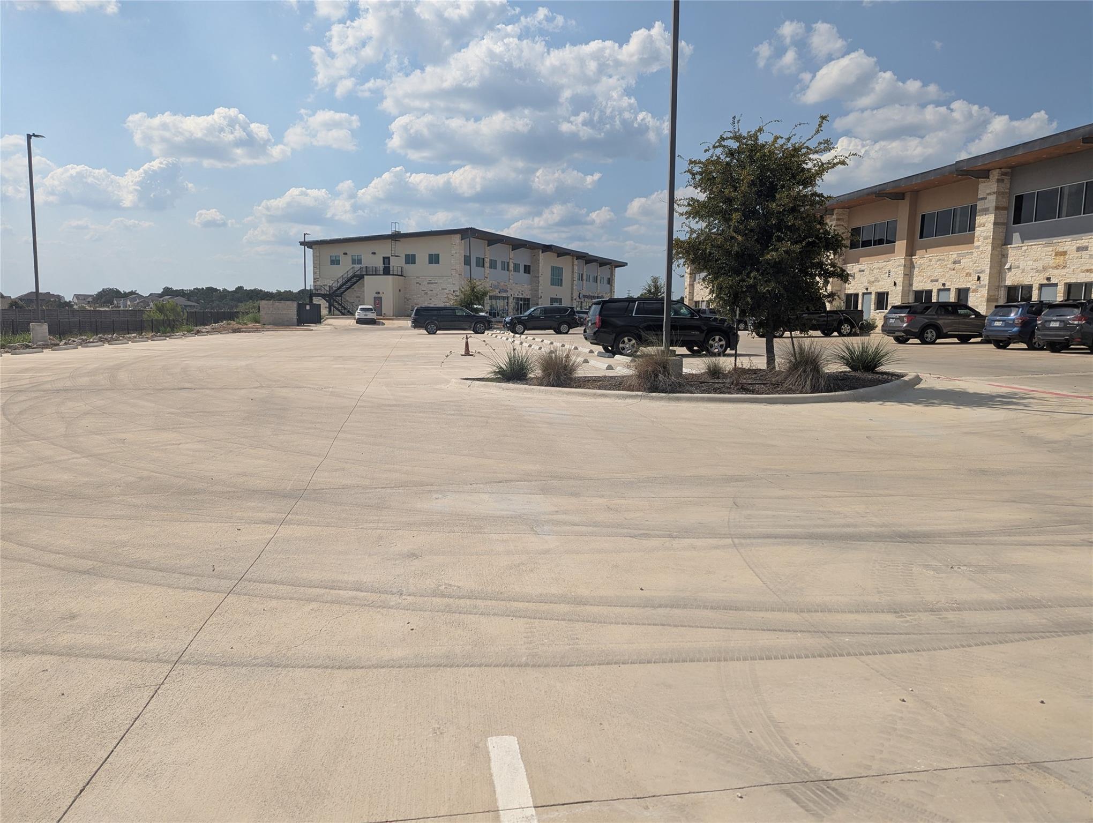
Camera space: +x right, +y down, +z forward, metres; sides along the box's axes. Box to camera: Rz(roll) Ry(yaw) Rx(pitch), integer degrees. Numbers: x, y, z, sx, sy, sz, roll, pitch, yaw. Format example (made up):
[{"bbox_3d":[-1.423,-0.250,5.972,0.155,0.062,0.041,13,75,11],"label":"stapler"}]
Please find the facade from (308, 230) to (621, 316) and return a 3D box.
[{"bbox_3d":[-8.187,-17.651,105.419,21.796,9.300,47.158,5,8,25],"label":"facade"}]

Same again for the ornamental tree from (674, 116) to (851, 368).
[{"bbox_3d":[4.155,-3.188,14.461,3.250,4.780,3.250,0,7,-10],"label":"ornamental tree"}]

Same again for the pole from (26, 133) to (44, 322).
[{"bbox_3d":[-20.798,-7.504,31.279,0.660,7.650,0.340,0,7,-10],"label":"pole"}]

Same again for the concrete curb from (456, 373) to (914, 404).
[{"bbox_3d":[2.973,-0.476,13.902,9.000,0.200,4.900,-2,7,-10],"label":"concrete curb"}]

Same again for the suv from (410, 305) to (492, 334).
[{"bbox_3d":[-6.725,-6.467,54.102,5.680,1.940,2.040,0,7,-10],"label":"suv"}]

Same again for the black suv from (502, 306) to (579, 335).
[{"bbox_3d":[-0.273,-6.258,52.350,5.340,1.925,2.030,0,7,-10],"label":"black suv"}]

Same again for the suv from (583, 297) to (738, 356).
[{"bbox_3d":[3.828,-2.810,25.593,5.180,1.890,2.045,0,7,-10],"label":"suv"}]

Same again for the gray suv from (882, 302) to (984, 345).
[{"bbox_3d":[17.096,-3.757,32.113,5.050,1.780,2.000,0,7,-10],"label":"gray suv"}]

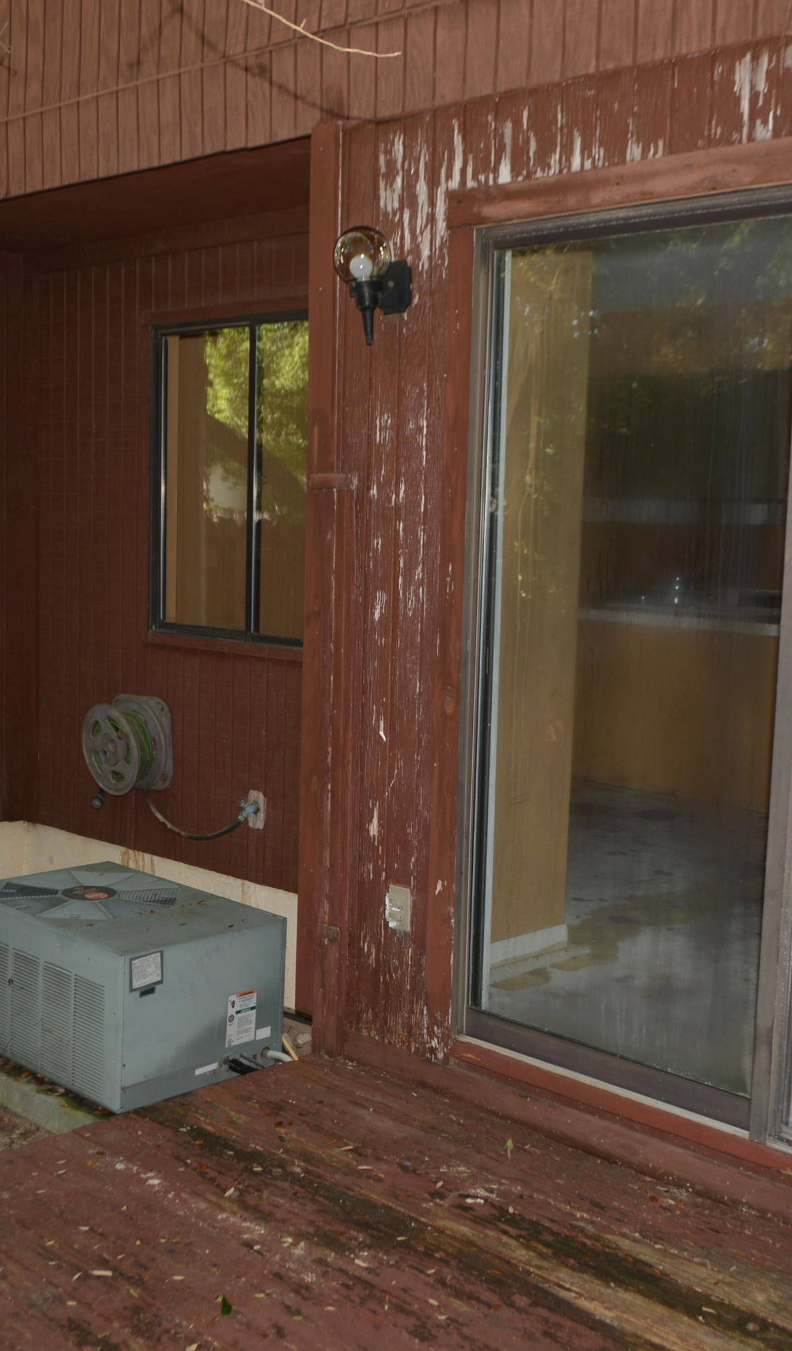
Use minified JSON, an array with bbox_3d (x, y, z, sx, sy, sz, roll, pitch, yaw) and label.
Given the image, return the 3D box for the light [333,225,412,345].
[{"bbox_3d":[-0.063,-0.971,3.797,0.144,0.287,0.192,8,9,43],"label":"light"}]

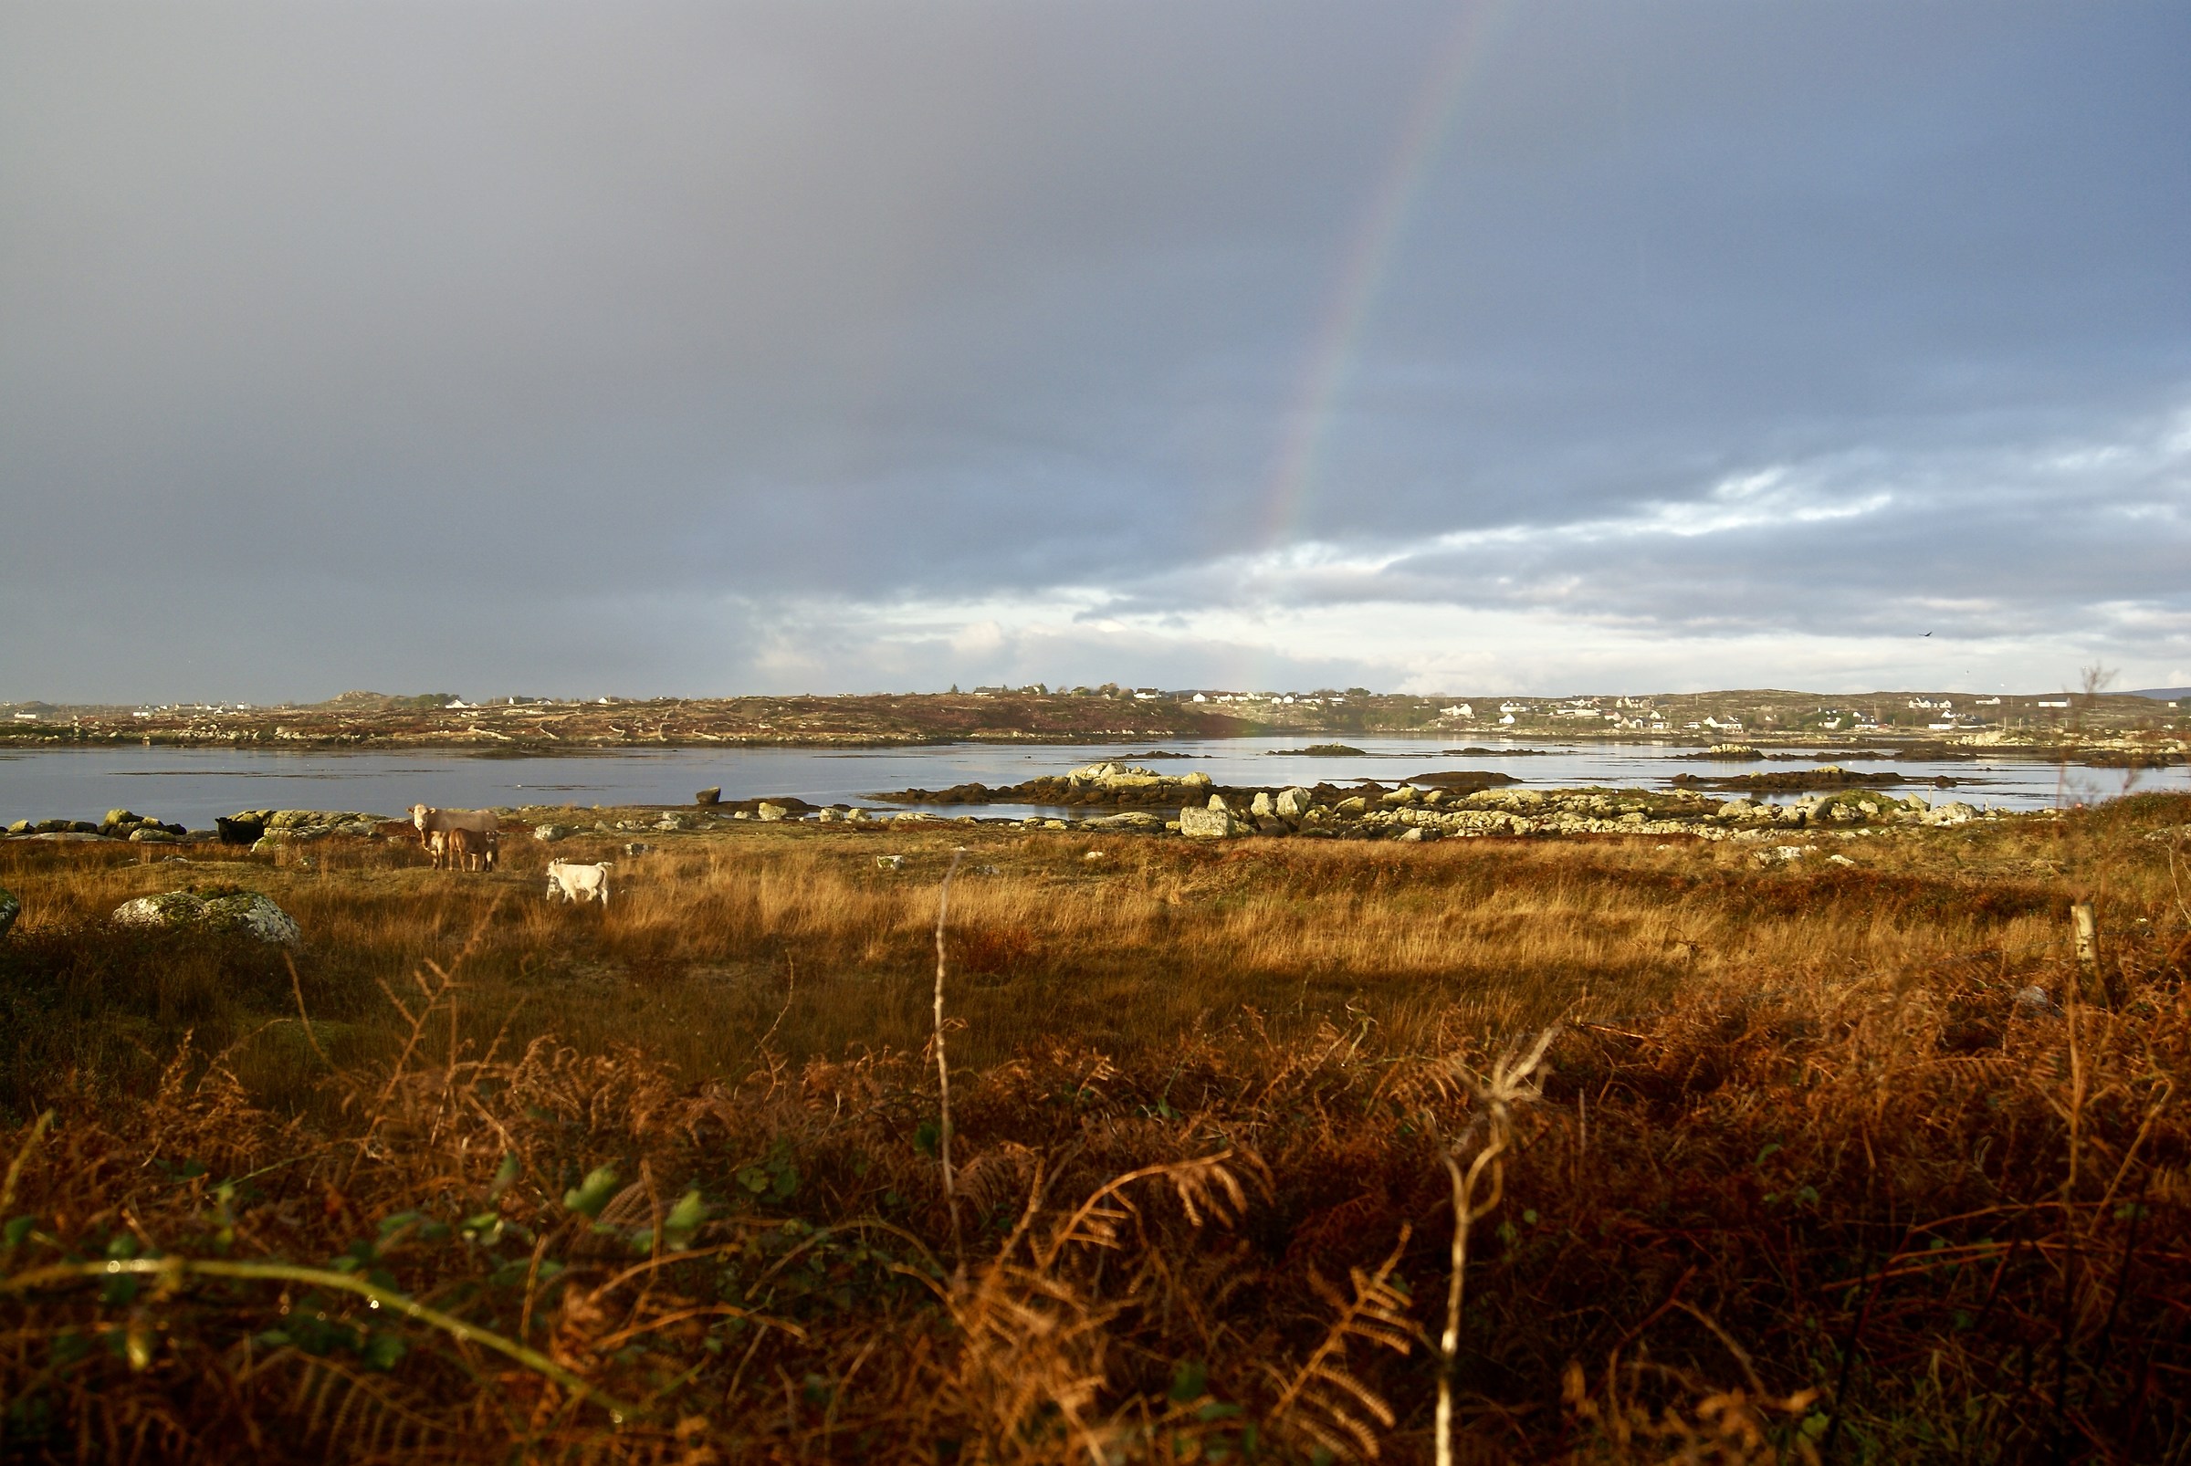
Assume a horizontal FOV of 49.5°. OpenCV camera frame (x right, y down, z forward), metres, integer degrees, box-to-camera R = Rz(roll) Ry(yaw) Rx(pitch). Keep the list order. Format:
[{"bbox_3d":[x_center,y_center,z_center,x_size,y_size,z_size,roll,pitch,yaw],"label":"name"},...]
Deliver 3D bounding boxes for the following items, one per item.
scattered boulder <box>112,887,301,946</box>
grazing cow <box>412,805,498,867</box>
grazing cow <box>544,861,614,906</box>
[{"bbox_3d":[-14.207,2.941,38.000,2.950,0.980,2.000,0,0,-20],"label":"scattered boulder"},{"bbox_3d":[-15.336,2.504,57.000,2.100,1.480,0.680,0,0,-30],"label":"grazing cow"},{"bbox_3d":[-10.442,3.041,48.000,1.300,0.990,0.420,0,0,-10],"label":"grazing cow"}]

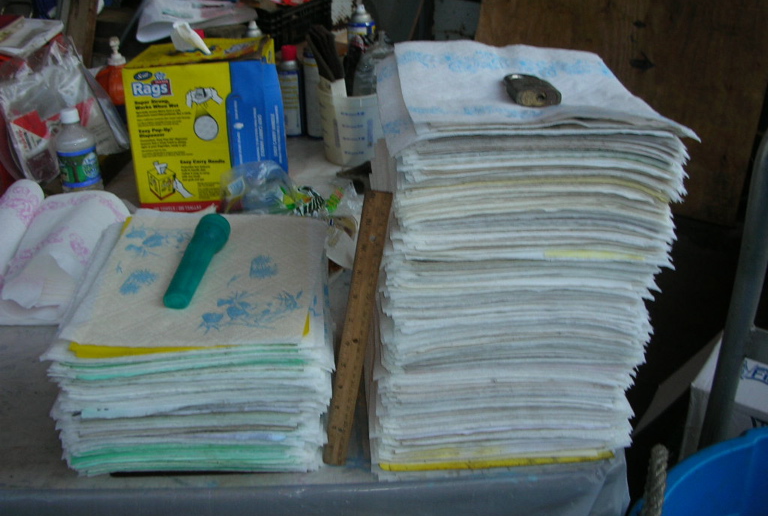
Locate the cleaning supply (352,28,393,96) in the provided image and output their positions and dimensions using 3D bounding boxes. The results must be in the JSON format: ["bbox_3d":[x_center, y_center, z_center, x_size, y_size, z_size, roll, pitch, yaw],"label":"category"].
[{"bbox_3d":[-0.026,-0.353,1.655,0.090,0.250,0.080,13,25,14],"label":"cleaning supply"}]

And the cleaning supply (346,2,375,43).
[{"bbox_3d":[-0.052,-0.510,1.954,0.066,0.250,0.066,-10,27,-16],"label":"cleaning supply"}]

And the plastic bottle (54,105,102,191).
[{"bbox_3d":[-0.587,-0.197,1.488,0.071,0.175,0.071,-7,26,-11],"label":"plastic bottle"}]

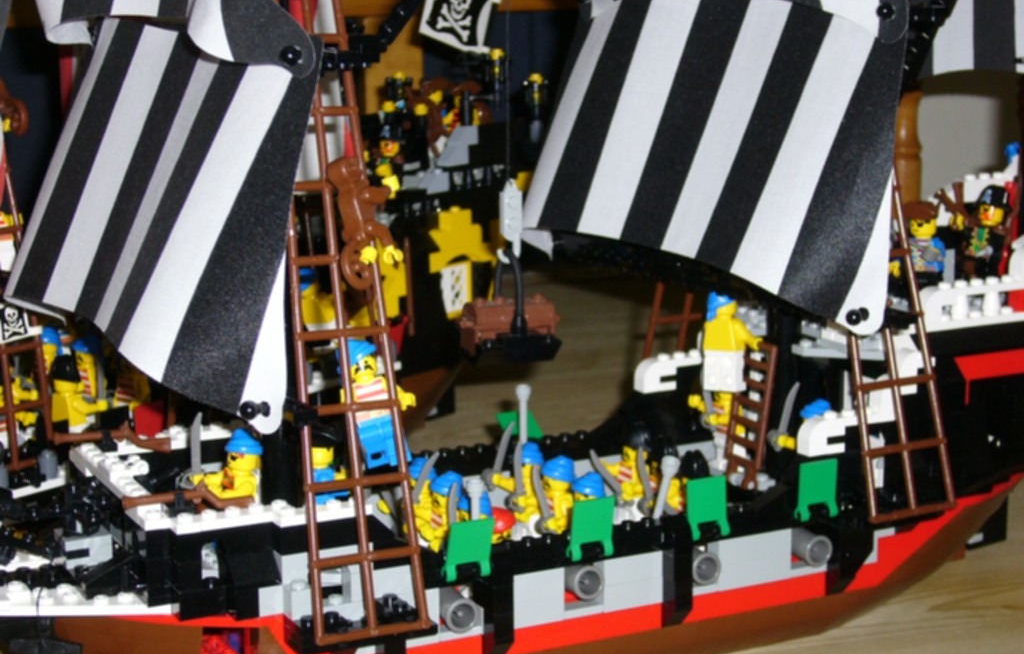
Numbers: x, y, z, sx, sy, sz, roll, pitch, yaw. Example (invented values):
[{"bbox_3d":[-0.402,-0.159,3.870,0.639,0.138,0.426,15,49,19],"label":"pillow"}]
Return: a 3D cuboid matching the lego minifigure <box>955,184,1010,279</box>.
[{"bbox_3d":[0.190,-0.034,0.787,0.013,0.045,0.020,-10,14,-43],"label":"lego minifigure"}]

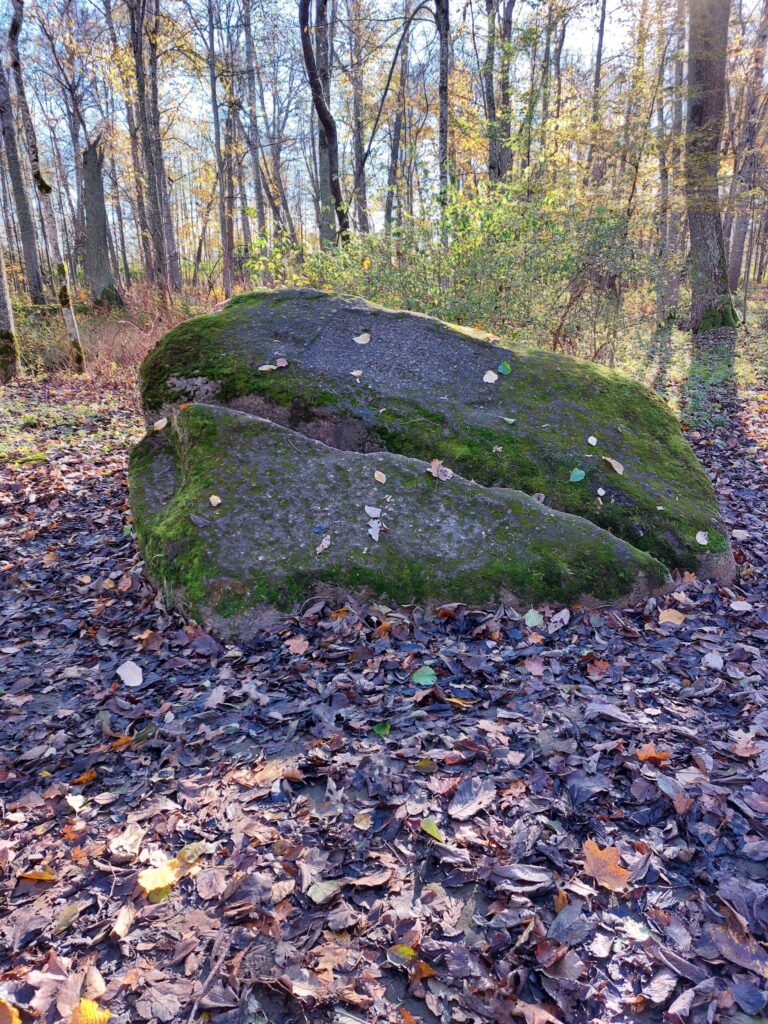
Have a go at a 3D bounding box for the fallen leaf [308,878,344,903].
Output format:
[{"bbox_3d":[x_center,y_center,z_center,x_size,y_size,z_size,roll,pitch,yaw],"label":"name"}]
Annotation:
[{"bbox_3d":[-0.136,0.882,1.651,0.088,0.030,0.060,5,21,14],"label":"fallen leaf"}]

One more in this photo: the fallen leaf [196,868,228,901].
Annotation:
[{"bbox_3d":[-0.434,0.942,1.796,0.075,0.022,0.095,-7,21,-19],"label":"fallen leaf"}]

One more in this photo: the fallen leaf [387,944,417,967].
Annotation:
[{"bbox_3d":[0.040,1.006,1.611,0.060,0.018,0.048,-11,22,-26],"label":"fallen leaf"}]

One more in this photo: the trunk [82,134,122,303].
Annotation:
[{"bbox_3d":[-6.987,-7.186,17.623,0.900,3.700,0.900,-6,21,-20],"label":"trunk"}]

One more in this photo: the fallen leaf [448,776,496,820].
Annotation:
[{"bbox_3d":[0.241,0.779,1.930,0.105,0.040,0.160,17,26,39],"label":"fallen leaf"}]

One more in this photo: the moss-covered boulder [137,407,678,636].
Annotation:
[{"bbox_3d":[0.070,-0.040,3.077,2.300,0.800,0.920,0,20,0],"label":"moss-covered boulder"}]

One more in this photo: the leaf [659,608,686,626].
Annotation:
[{"bbox_3d":[1.256,0.459,3.092,0.118,0.030,0.110,-1,20,0],"label":"leaf"}]

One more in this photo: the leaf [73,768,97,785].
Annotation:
[{"bbox_3d":[-0.918,0.811,2.177,0.070,0.020,0.048,-17,26,-39],"label":"leaf"}]

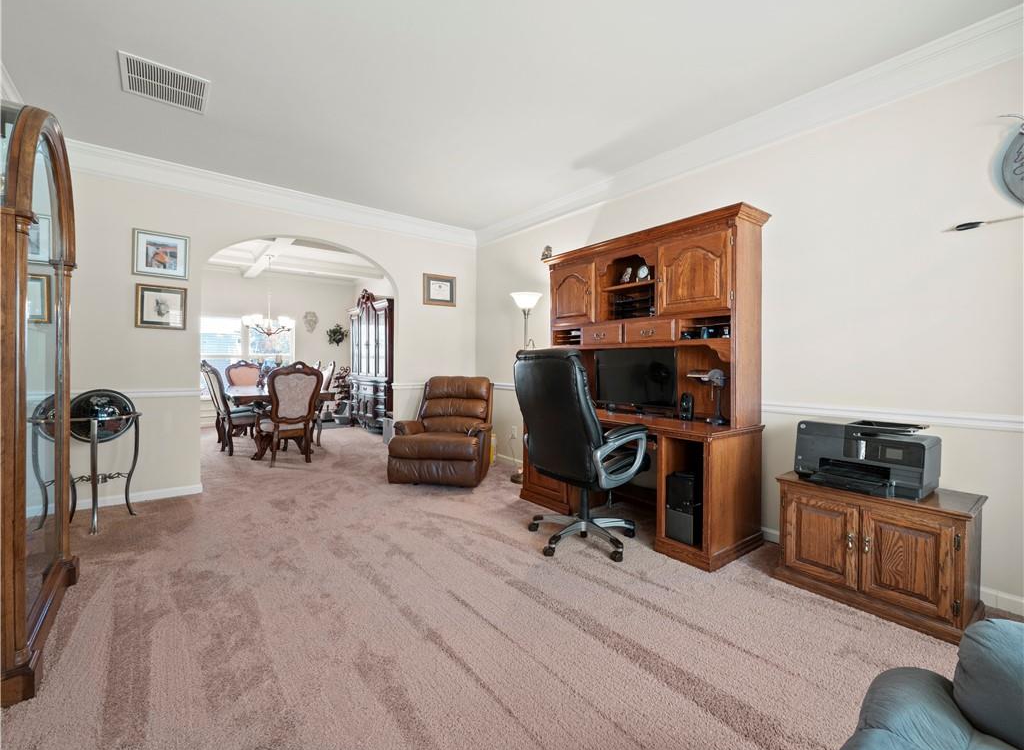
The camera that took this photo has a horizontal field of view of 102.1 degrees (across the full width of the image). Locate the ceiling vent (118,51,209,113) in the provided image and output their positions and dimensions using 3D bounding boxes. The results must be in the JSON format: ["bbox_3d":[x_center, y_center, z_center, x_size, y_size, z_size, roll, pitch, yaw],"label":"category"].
[{"bbox_3d":[-2.034,-1.697,2.437,0.390,0.016,0.400,0,1,-39],"label":"ceiling vent"}]

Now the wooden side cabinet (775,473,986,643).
[{"bbox_3d":[1.789,0.818,2.061,0.490,0.510,0.720,0,1,-37],"label":"wooden side cabinet"}]

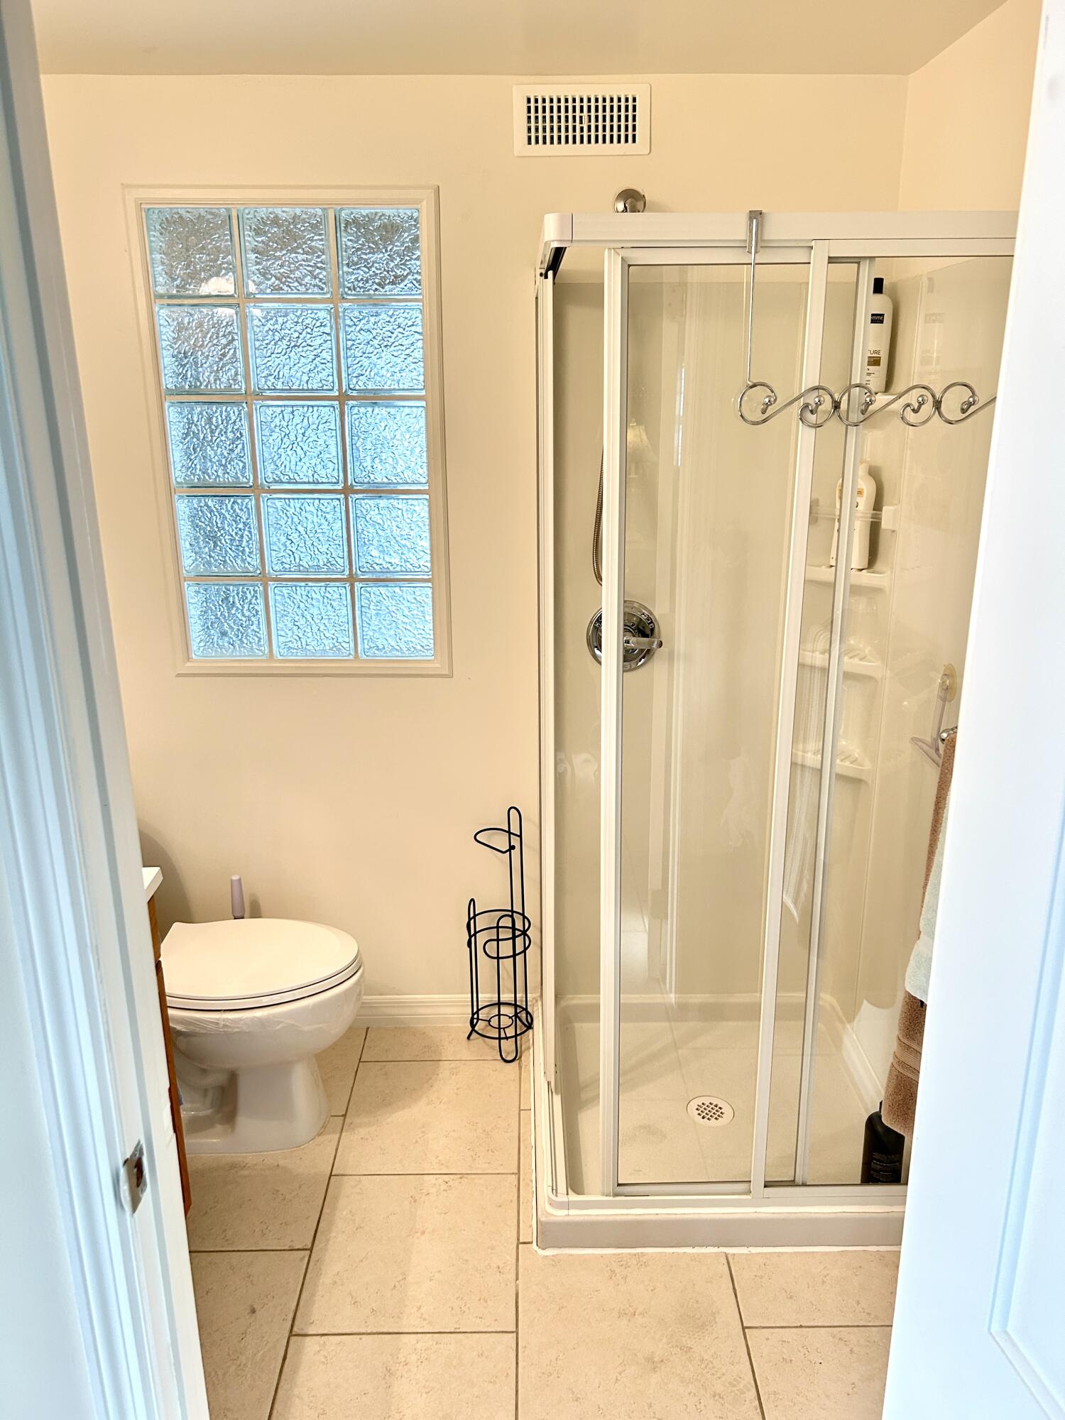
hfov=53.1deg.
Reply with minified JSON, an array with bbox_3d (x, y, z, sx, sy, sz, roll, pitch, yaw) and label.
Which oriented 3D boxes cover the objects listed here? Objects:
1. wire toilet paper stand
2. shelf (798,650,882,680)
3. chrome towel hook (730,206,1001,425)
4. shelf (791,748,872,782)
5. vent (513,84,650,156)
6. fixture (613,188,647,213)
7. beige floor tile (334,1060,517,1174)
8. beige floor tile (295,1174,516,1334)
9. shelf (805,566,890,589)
[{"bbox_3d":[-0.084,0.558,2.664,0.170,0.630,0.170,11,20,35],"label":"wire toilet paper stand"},{"bbox_3d":[0.742,-0.117,2.504,0.230,0.030,0.110,15,22,43],"label":"shelf"},{"bbox_3d":[0.544,-0.590,1.614,0.465,0.310,0.085,-1,16,0],"label":"chrome towel hook"},{"bbox_3d":[0.744,0.124,2.574,0.230,0.030,0.110,15,22,43],"label":"shelf"},{"bbox_3d":[0.103,-1.234,2.231,0.290,0.136,0.018,-1,16,0],"label":"vent"},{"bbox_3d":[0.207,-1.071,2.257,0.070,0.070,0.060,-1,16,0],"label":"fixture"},{"bbox_3d":[-0.231,0.945,2.489,0.402,0.010,0.404,-1,16,0],"label":"beige floor tile"},{"bbox_3d":[-0.229,1.059,2.098,0.402,0.010,0.404,-1,16,0],"label":"beige floor tile"},{"bbox_3d":[0.740,-0.311,2.447,0.230,0.030,0.110,15,22,43],"label":"shelf"}]

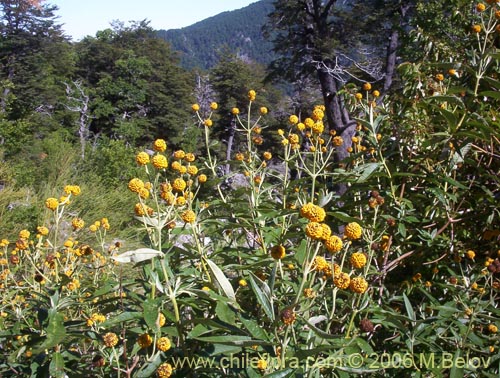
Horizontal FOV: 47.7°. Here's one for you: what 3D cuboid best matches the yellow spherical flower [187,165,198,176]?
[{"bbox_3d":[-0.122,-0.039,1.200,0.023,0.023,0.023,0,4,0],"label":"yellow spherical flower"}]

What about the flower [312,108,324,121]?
[{"bbox_3d":[0.147,-0.158,1.200,0.024,0.024,0.024,0,4,0],"label":"flower"}]

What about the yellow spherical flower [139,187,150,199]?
[{"bbox_3d":[-0.183,0.008,0.980,0.020,0.020,0.020,0,4,0],"label":"yellow spherical flower"}]

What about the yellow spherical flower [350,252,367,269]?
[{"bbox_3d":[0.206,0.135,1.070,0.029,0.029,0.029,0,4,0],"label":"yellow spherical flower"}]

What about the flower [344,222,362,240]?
[{"bbox_3d":[0.152,0.062,0.830,0.025,0.025,0.025,0,4,0],"label":"flower"}]

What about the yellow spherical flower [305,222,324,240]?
[{"bbox_3d":[0.108,0.070,0.950,0.027,0.027,0.027,0,4,0],"label":"yellow spherical flower"}]

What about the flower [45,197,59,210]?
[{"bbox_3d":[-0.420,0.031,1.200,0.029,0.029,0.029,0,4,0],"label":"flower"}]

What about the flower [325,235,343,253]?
[{"bbox_3d":[0.122,0.081,0.820,0.025,0.025,0.025,0,4,0],"label":"flower"}]

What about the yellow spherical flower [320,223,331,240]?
[{"bbox_3d":[0.127,0.074,0.968,0.027,0.027,0.027,0,4,0],"label":"yellow spherical flower"}]

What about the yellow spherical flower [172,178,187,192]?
[{"bbox_3d":[-0.126,-0.007,1.020,0.024,0.024,0.024,0,4,0],"label":"yellow spherical flower"}]

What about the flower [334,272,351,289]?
[{"bbox_3d":[0.153,0.153,0.940,0.027,0.027,0.027,0,4,0],"label":"flower"}]

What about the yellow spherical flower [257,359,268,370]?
[{"bbox_3d":[0.024,0.327,1.050,0.019,0.019,0.019,0,4,0],"label":"yellow spherical flower"}]

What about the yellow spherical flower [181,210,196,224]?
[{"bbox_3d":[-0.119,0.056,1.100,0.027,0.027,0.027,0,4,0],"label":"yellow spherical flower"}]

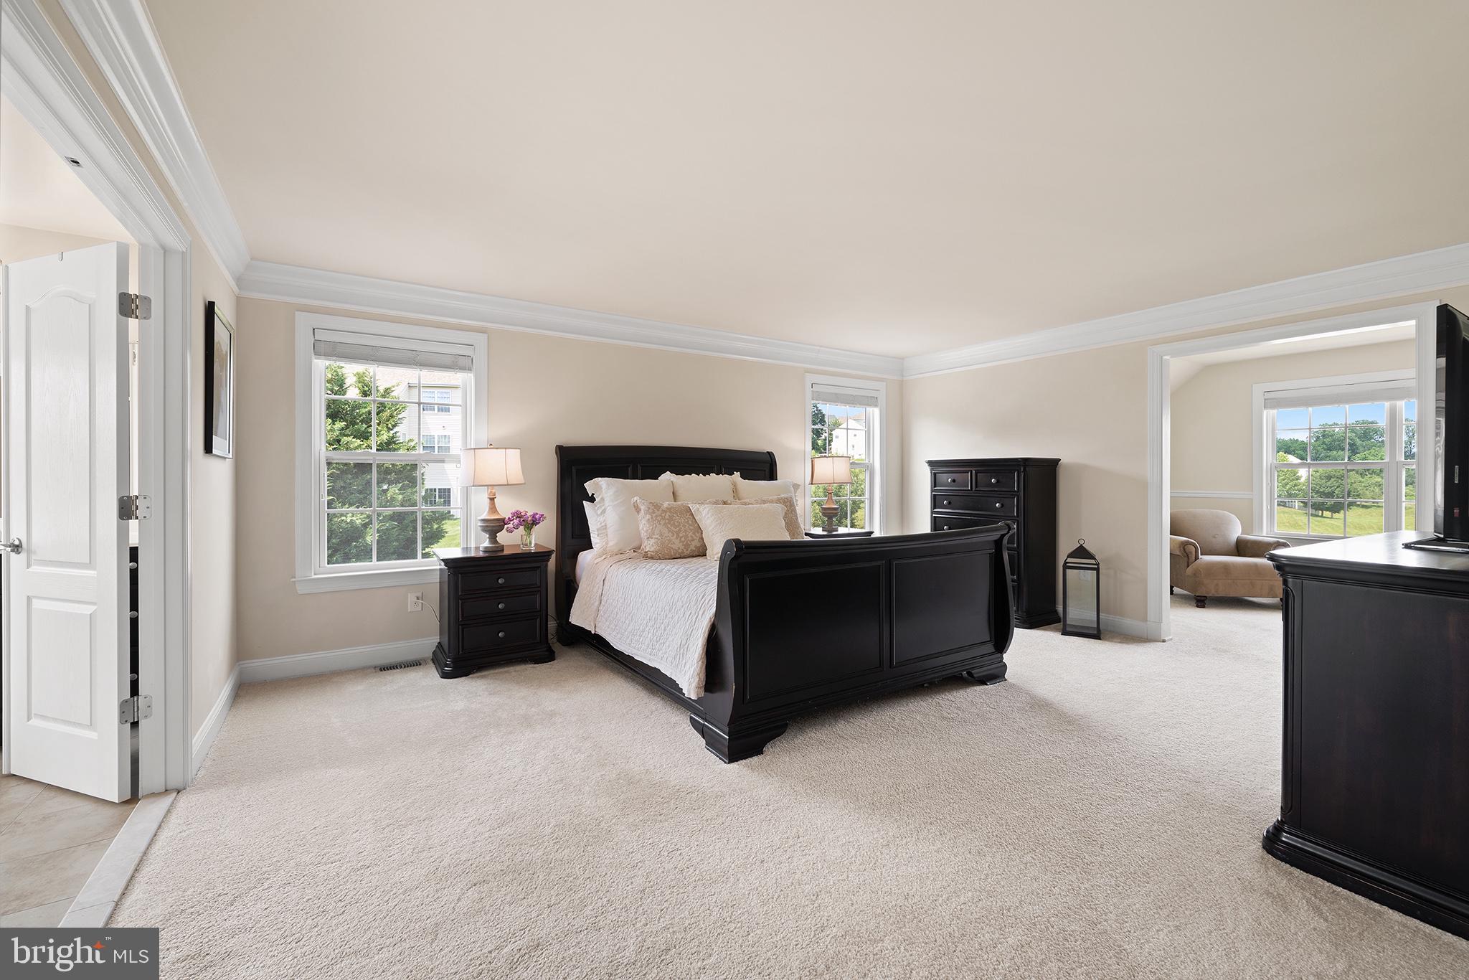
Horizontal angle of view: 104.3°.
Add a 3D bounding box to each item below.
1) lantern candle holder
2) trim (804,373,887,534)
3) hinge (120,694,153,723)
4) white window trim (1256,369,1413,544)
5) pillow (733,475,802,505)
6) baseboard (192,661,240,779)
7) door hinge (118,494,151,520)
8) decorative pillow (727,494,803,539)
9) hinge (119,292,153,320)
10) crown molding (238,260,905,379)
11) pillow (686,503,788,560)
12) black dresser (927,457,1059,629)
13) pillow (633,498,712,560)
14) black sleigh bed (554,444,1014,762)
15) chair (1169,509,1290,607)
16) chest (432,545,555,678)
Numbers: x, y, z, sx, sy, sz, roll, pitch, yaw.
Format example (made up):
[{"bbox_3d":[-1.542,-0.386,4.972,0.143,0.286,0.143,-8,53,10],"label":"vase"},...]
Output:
[{"bbox_3d":[2.645,0.731,4.372,0.250,0.735,0.240,0,1,27],"label":"lantern candle holder"},{"bbox_3d":[1.128,-0.279,5.698,1.080,1.670,0.080,-1,1,-31],"label":"trim"},{"bbox_3d":[-2.159,0.790,2.060,0.022,0.091,0.078,1,1,41],"label":"hinge"},{"bbox_3d":[5.934,-0.277,5.126,0.090,1.600,1.950,-1,1,-37],"label":"white window trim"},{"bbox_3d":[0.252,0.185,4.810,0.620,0.510,0.180,-1,-14,-31],"label":"pillow"},{"bbox_3d":[-2.515,1.062,2.779,0.018,0.135,1.263,-1,2,-34],"label":"baseboard"},{"bbox_3d":[-2.169,0.062,2.068,0.022,0.091,0.078,1,1,41],"label":"door hinge"},{"bbox_3d":[0.222,0.217,4.184,0.640,0.450,0.160,-1,-27,-31],"label":"decorative pillow"},{"bbox_3d":[-2.198,-0.674,2.096,0.020,0.090,0.080,1,2,38],"label":"hinge"},{"bbox_3d":[-0.525,-1.229,4.582,5.360,0.190,0.085,-1,1,-31],"label":"crown molding"},{"bbox_3d":[0.064,0.290,4.123,0.680,0.420,0.160,-1,-24,-26],"label":"pillow"},{"bbox_3d":[2.241,0.415,5.034,0.470,1.330,0.970,-1,1,-32],"label":"black dresser"},{"bbox_3d":[-0.424,0.262,4.059,0.480,0.440,0.160,-1,-19,-30],"label":"pillow"},{"bbox_3d":[0.165,0.384,3.746,1.910,1.450,2.220,-1,1,-32],"label":"black sleigh bed"},{"bbox_3d":[4.703,0.641,5.471,0.780,0.860,0.880,0,1,20],"label":"chair"},{"bbox_3d":[-1.560,0.754,3.728,0.670,0.710,0.440,-1,1,-31],"label":"chest"}]

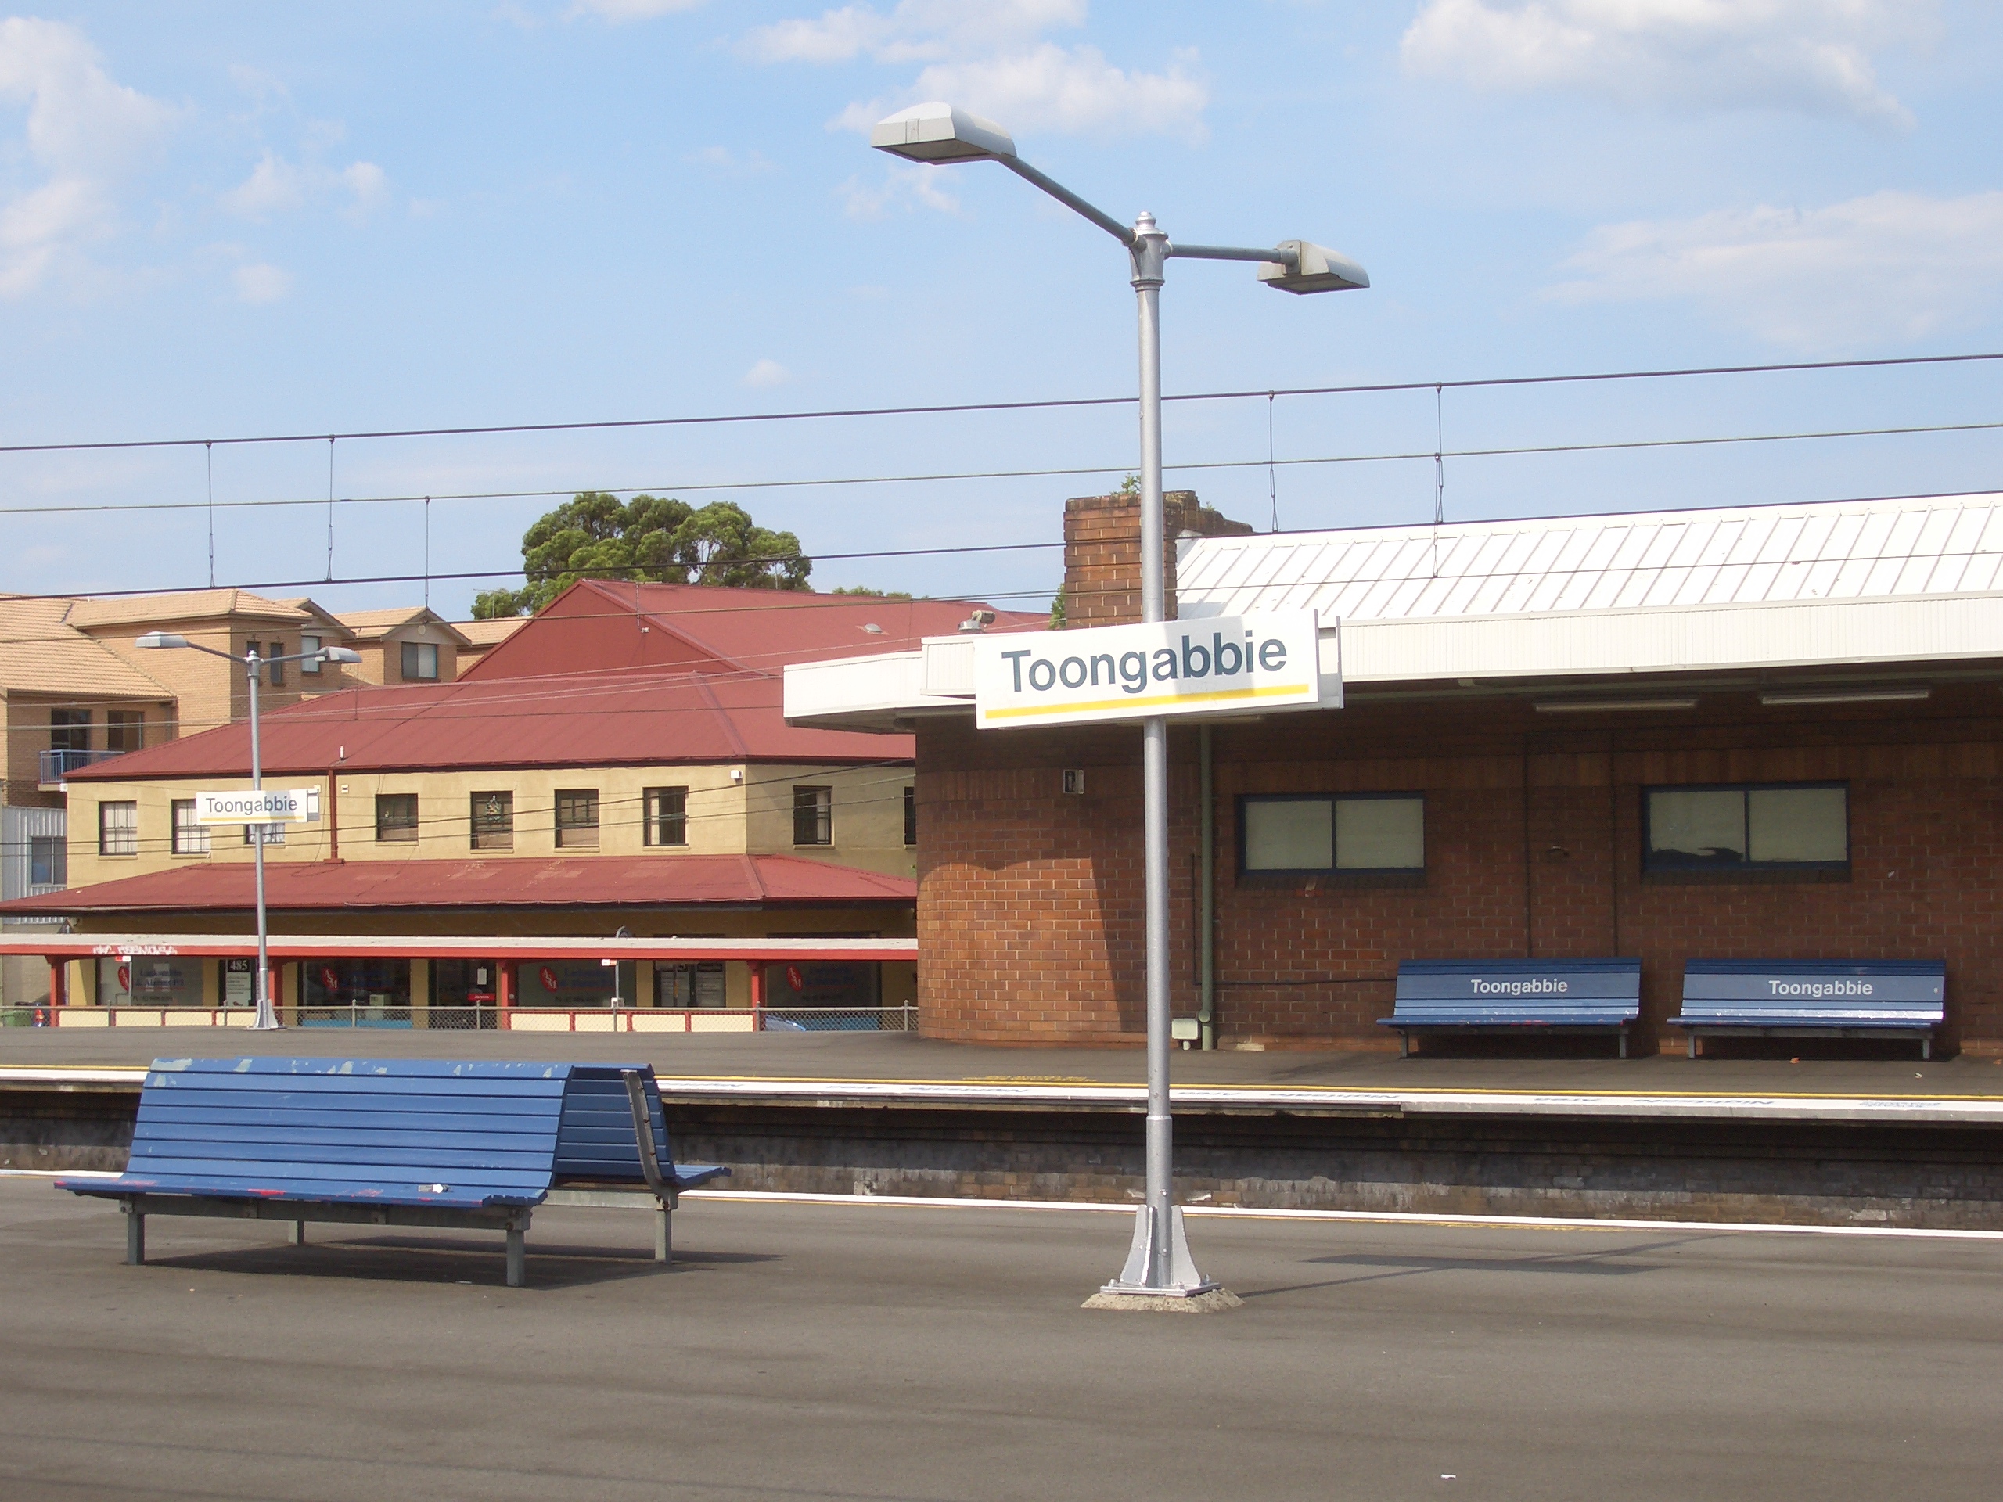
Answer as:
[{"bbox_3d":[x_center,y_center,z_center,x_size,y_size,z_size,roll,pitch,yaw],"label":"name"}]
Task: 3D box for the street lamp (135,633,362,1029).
[{"bbox_3d":[-7.522,0.870,36.319,1.600,3.930,3.400,-2,-2,25],"label":"street lamp"}]

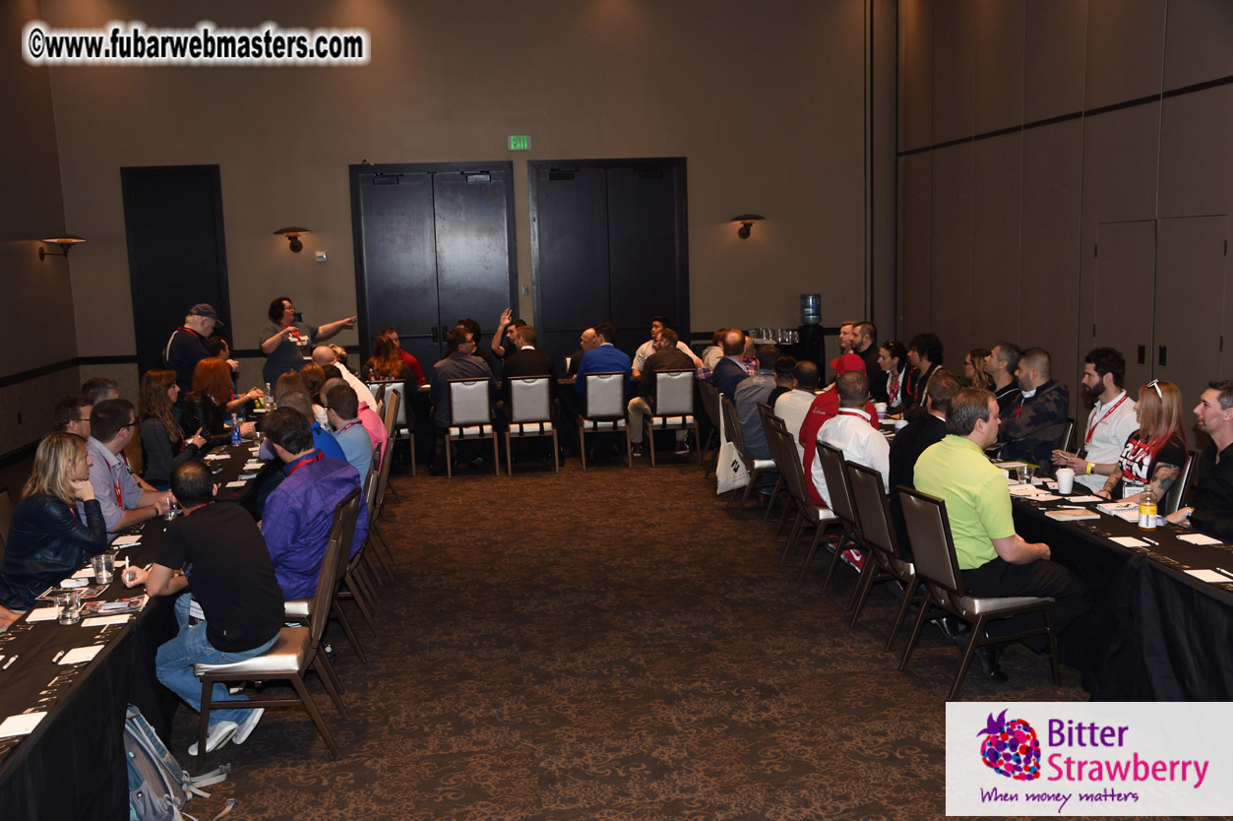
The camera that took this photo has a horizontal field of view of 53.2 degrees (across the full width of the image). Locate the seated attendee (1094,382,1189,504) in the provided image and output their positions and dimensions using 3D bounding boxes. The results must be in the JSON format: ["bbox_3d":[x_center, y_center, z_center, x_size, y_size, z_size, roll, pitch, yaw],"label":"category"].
[{"bbox_3d":[2.668,0.508,6.588,0.750,1.260,0.500,-4,8,-19],"label":"seated attendee"}]

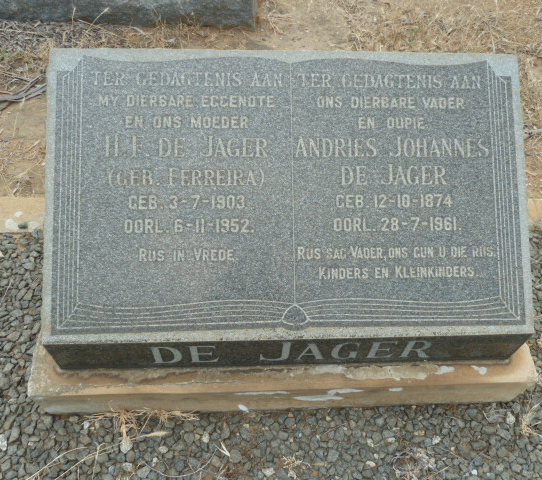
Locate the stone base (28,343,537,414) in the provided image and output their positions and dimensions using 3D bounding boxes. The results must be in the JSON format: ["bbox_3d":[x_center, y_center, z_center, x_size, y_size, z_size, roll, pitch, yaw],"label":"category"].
[{"bbox_3d":[0.024,0.112,1.106,0.950,0.133,0.475,0,57,-4],"label":"stone base"}]

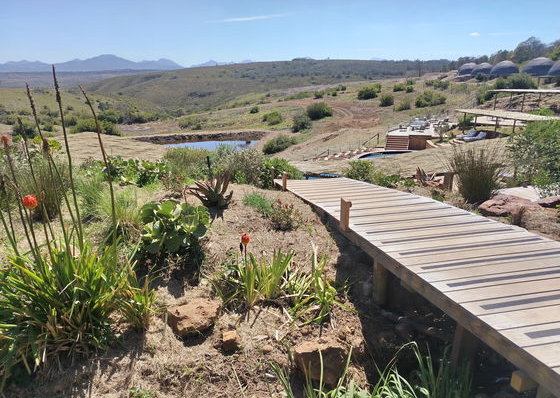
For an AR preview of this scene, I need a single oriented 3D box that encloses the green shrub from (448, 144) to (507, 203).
[{"bbox_3d":[2.971,-0.388,5.768,0.769,0.820,0.731,0,19,0],"label":"green shrub"}]

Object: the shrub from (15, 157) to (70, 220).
[{"bbox_3d":[-3.303,-0.146,5.400,0.760,0.760,0.720,-13,22,-31],"label":"shrub"}]

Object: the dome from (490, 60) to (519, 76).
[{"bbox_3d":[60.129,-34.956,103.386,6.454,3.800,6.454,0,19,0],"label":"dome"}]

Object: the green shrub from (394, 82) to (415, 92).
[{"bbox_3d":[26.292,-23.659,81.673,4.006,2.022,3.004,0,19,0],"label":"green shrub"}]

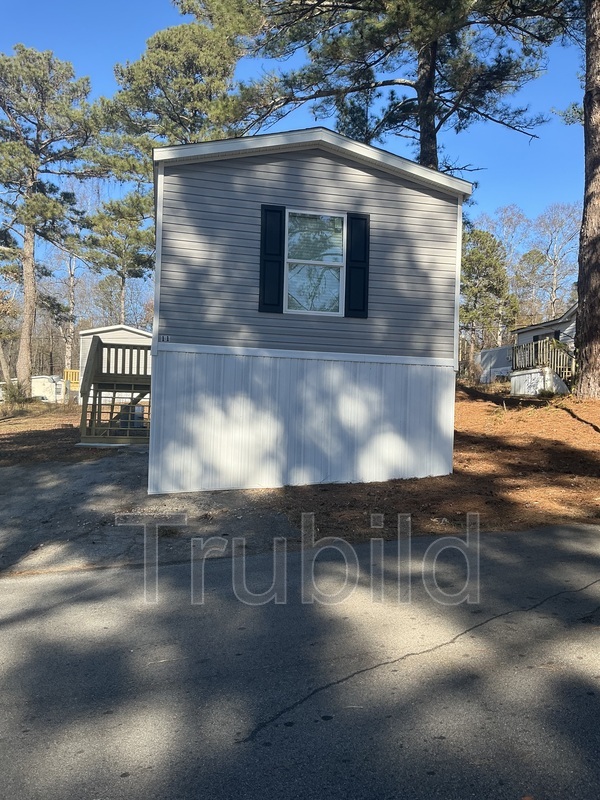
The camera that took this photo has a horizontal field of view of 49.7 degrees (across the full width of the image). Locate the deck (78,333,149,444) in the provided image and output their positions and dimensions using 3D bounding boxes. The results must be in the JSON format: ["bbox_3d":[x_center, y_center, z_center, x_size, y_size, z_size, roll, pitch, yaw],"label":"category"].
[{"bbox_3d":[-4.403,-0.276,16.100,1.600,2.580,3.400,2,-1,-13],"label":"deck"}]

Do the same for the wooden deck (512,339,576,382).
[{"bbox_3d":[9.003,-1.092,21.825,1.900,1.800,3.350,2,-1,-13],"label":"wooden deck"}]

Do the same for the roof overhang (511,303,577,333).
[{"bbox_3d":[9.816,-3.115,25.426,1.000,0.650,4.300,2,-1,-13],"label":"roof overhang"}]

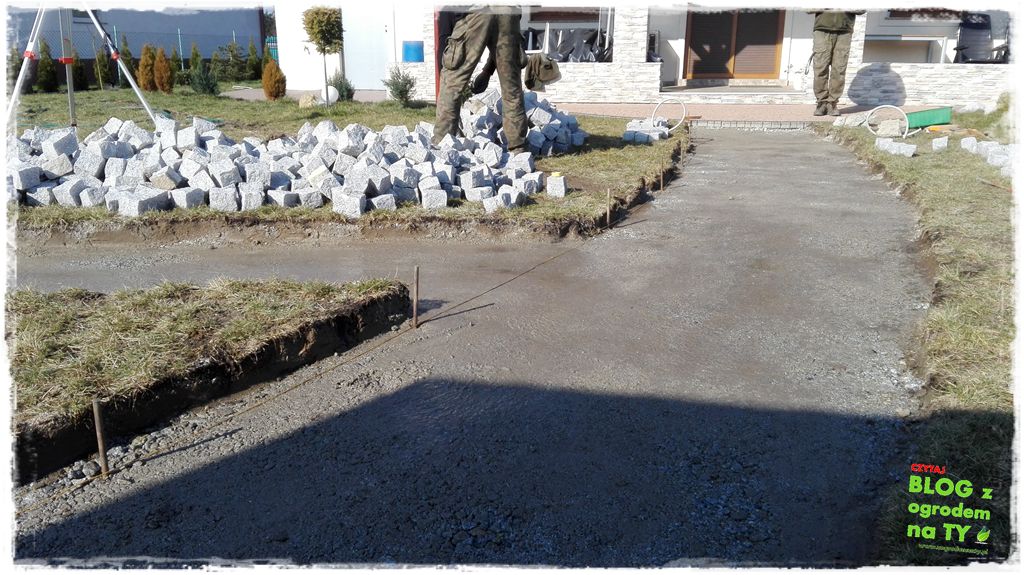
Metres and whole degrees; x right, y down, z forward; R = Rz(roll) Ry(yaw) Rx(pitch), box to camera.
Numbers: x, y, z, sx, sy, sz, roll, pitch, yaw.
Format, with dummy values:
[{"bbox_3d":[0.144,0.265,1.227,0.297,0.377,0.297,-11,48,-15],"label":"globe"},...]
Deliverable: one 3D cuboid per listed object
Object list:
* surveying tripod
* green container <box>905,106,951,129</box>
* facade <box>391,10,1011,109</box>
[{"bbox_3d":[-3.900,-2.083,6.528,1.350,1.380,1.150,0,19,0],"label":"surveying tripod"},{"bbox_3d":[4.060,-1.664,7.150,0.460,0.170,0.300,-3,19,-8],"label":"green container"},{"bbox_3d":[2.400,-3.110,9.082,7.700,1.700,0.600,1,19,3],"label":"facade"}]

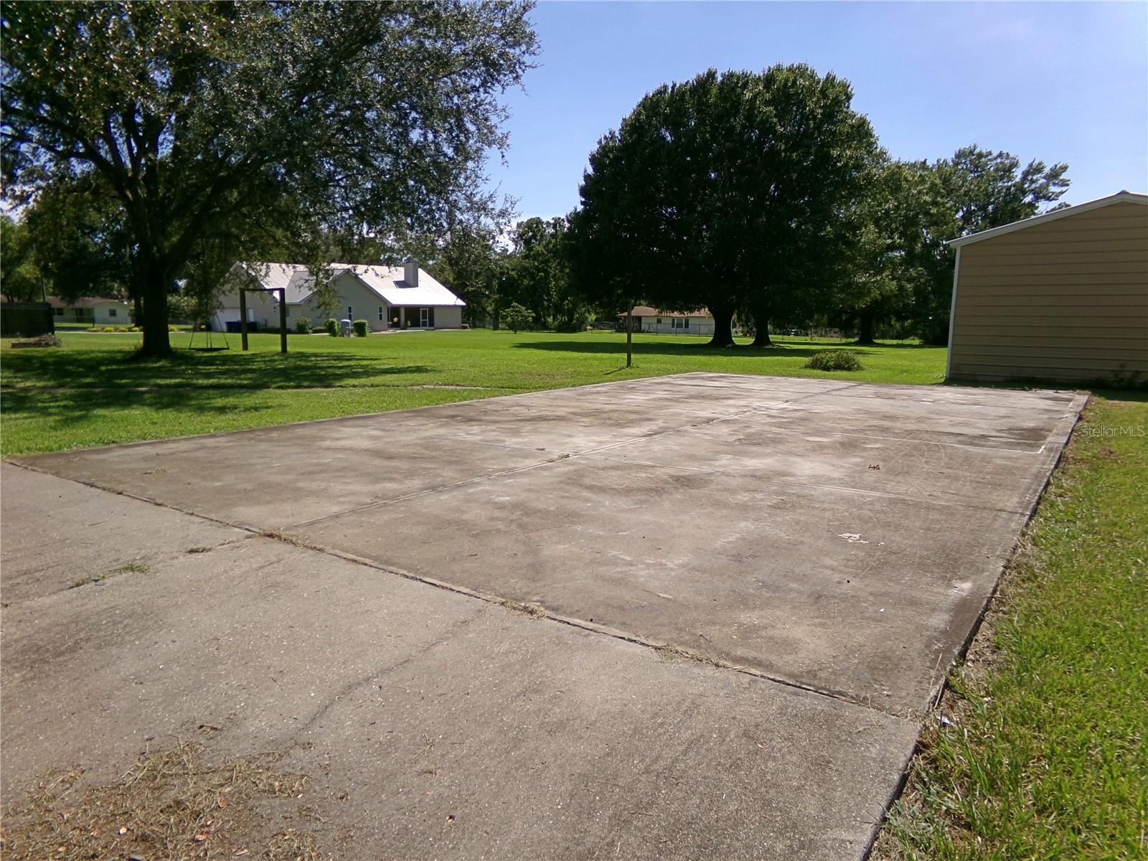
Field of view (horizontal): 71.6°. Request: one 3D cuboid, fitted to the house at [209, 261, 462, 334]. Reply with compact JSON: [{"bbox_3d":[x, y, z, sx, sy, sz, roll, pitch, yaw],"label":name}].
[{"bbox_3d":[-24.534,-14.645,85.243,15.400,7.600,23.200,6,10,35],"label":"house"}]

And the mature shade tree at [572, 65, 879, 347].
[{"bbox_3d":[7.906,-11.236,40.509,15.600,13.779,15.000,2,8,10],"label":"mature shade tree"}]

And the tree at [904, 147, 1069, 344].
[{"bbox_3d":[24.820,-10.877,47.185,10.000,11.326,10.000,4,9,27],"label":"tree"}]

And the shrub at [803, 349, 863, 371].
[{"bbox_3d":[7.133,-1.935,21.860,1.620,0.560,1.400,3,9,17],"label":"shrub"}]

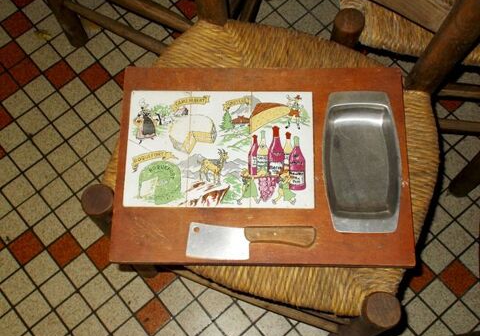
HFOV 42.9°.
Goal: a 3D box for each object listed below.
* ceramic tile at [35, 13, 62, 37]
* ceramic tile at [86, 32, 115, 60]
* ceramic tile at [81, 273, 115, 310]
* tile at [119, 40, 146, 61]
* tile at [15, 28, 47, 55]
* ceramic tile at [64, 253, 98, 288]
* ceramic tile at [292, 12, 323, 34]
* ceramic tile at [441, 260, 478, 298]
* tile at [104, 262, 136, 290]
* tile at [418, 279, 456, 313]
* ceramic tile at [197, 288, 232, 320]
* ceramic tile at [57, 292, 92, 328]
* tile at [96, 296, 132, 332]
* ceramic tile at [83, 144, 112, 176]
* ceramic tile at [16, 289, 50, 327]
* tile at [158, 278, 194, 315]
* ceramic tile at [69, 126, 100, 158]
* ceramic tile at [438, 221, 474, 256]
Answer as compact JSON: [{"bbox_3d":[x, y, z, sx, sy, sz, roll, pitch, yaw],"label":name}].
[{"bbox_3d":[-0.430,-0.319,1.398,0.051,0.008,0.051,-39,74,-11],"label":"ceramic tile"},{"bbox_3d":[-0.301,-0.262,1.311,0.049,0.009,0.049,-39,75,-11],"label":"ceramic tile"},{"bbox_3d":[-0.280,0.244,1.199,0.051,0.008,0.051,-39,74,-11],"label":"ceramic tile"},{"bbox_3d":[-0.232,-0.262,1.338,0.049,0.008,0.049,-39,75,-11],"label":"tile"},{"bbox_3d":[-0.448,-0.271,1.316,0.049,0.009,0.049,-39,75,-11],"label":"tile"},{"bbox_3d":[-0.316,0.204,1.214,0.051,0.008,0.051,-39,74,-11],"label":"ceramic tile"},{"bbox_3d":[0.147,-0.302,1.317,0.049,0.009,0.049,-39,75,-11],"label":"ceramic tile"},{"bbox_3d":[0.423,0.215,1.191,0.051,0.008,0.051,-39,74,-11],"label":"ceramic tile"},{"bbox_3d":[-0.227,0.200,1.153,0.049,0.009,0.049,-39,75,-11],"label":"tile"},{"bbox_3d":[0.382,0.249,1.181,0.051,0.008,0.051,-39,74,-11],"label":"tile"},{"bbox_3d":[-0.053,0.287,1.326,0.057,0.008,0.057,-39,75,-11],"label":"ceramic tile"},{"bbox_3d":[-0.360,0.310,1.325,0.057,0.008,0.057,-39,75,-11],"label":"ceramic tile"},{"bbox_3d":[-0.273,0.315,1.322,0.057,0.008,0.057,-39,75,-11],"label":"tile"},{"bbox_3d":[-0.331,-0.017,1.437,0.057,0.008,0.057,-39,75,-11],"label":"ceramic tile"},{"bbox_3d":[-0.388,0.266,1.161,0.049,0.008,0.049,-39,75,-11],"label":"ceramic tile"},{"bbox_3d":[-0.139,0.281,1.330,0.057,0.008,0.057,-39,75,-11],"label":"tile"},{"bbox_3d":[-0.316,-0.052,1.240,0.049,0.009,0.049,-39,75,-11],"label":"ceramic tile"},{"bbox_3d":[0.418,0.139,1.186,0.049,0.008,0.049,-39,75,-11],"label":"ceramic tile"}]

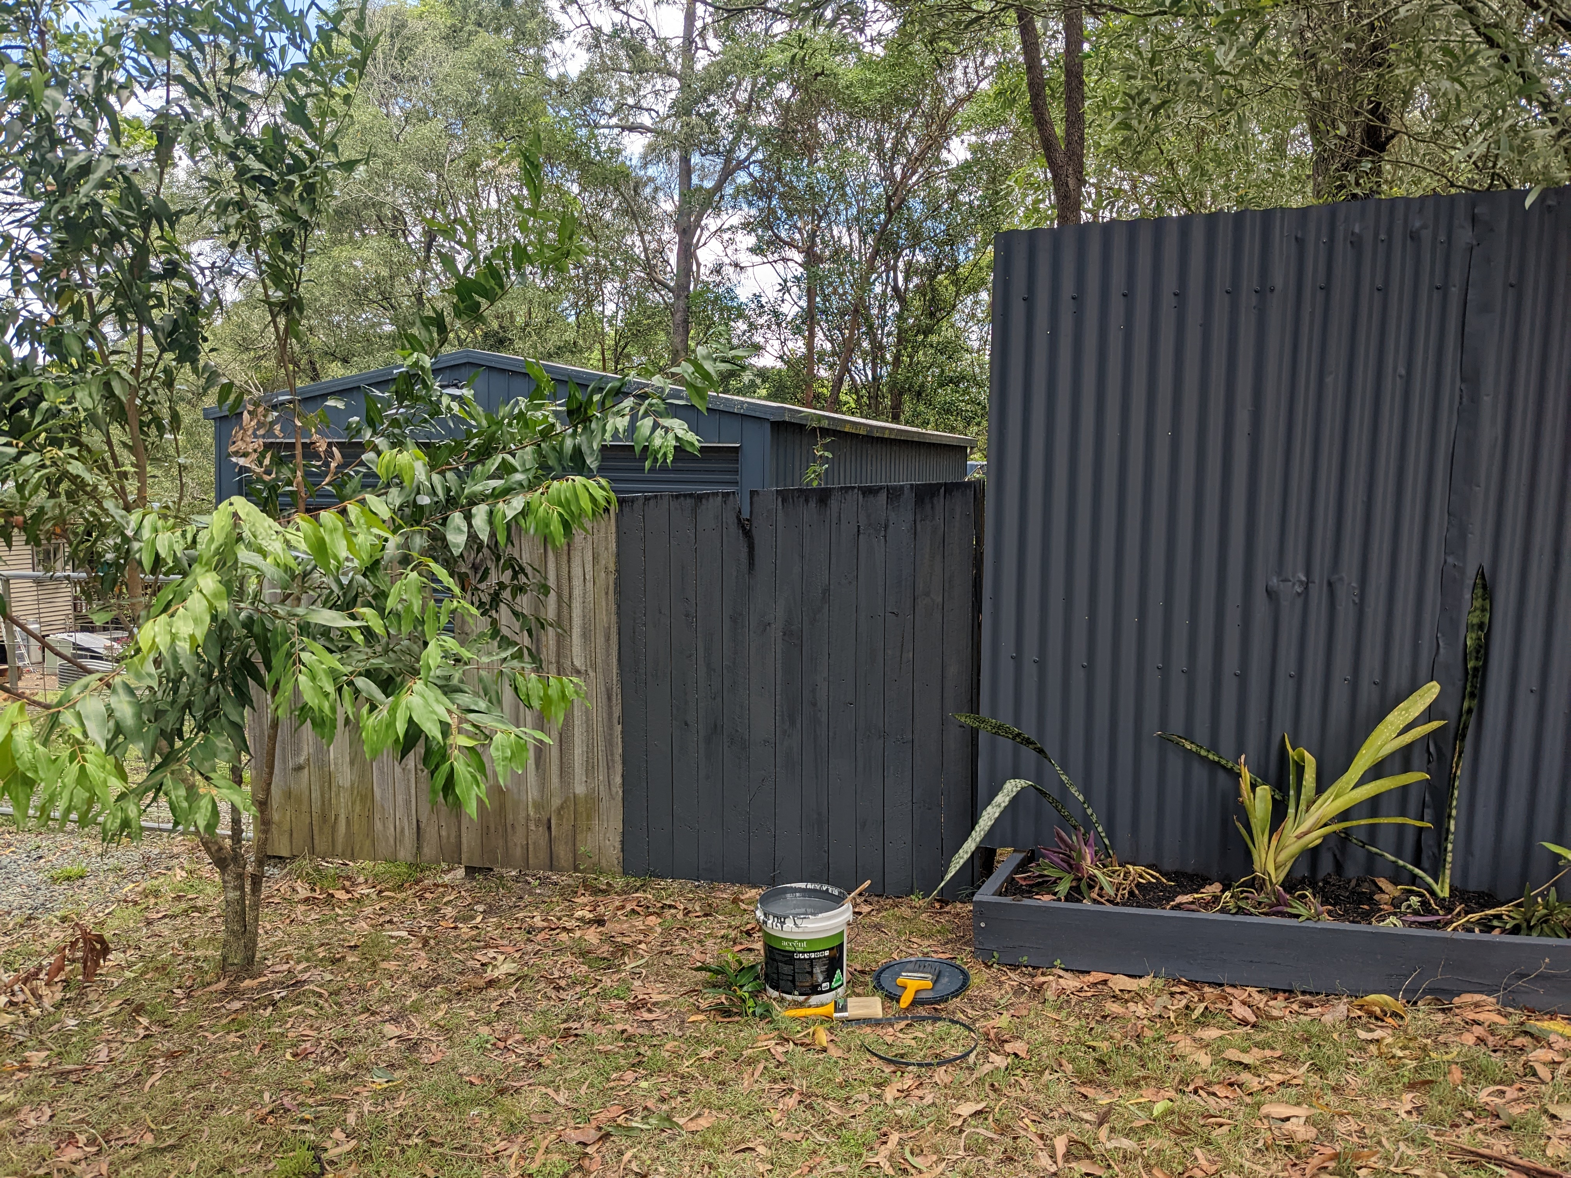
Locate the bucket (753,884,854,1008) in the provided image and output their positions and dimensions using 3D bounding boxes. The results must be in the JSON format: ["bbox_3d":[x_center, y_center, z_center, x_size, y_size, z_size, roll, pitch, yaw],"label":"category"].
[{"bbox_3d":[0.057,0.995,3.414,0.267,0.262,0.267,-1,6,3],"label":"bucket"}]

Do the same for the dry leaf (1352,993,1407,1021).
[{"bbox_3d":[1.481,1.042,3.052,0.132,0.046,0.055,1,7,20],"label":"dry leaf"}]

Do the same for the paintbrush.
[{"bbox_3d":[0.126,1.119,3.282,0.264,0.024,0.080,-4,7,1],"label":"paintbrush"}]

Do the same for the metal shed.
[{"bbox_3d":[-1.397,-0.930,14.785,5.860,3.073,8.500,3,6,19],"label":"metal shed"}]

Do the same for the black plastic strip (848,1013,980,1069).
[{"bbox_3d":[0.320,1.135,3.088,0.308,0.014,0.238,-4,7,0],"label":"black plastic strip"}]

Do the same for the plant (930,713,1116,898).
[{"bbox_3d":[0.721,0.650,3.700,0.500,0.500,0.260,3,6,19],"label":"plant"}]

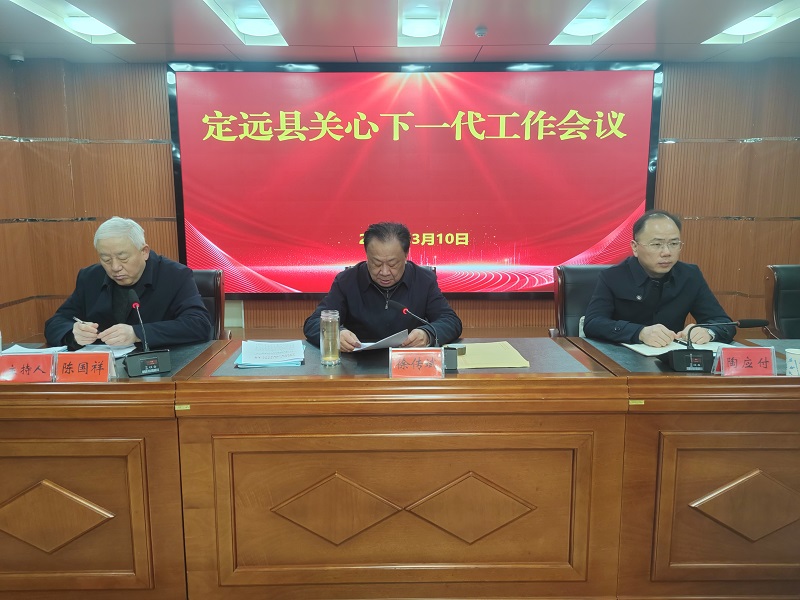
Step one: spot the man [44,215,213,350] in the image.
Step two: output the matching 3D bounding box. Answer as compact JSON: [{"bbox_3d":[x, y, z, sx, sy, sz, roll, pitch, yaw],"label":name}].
[{"bbox_3d":[-1.059,0.302,2.586,0.618,1.285,0.721,0,8,0],"label":"man"}]

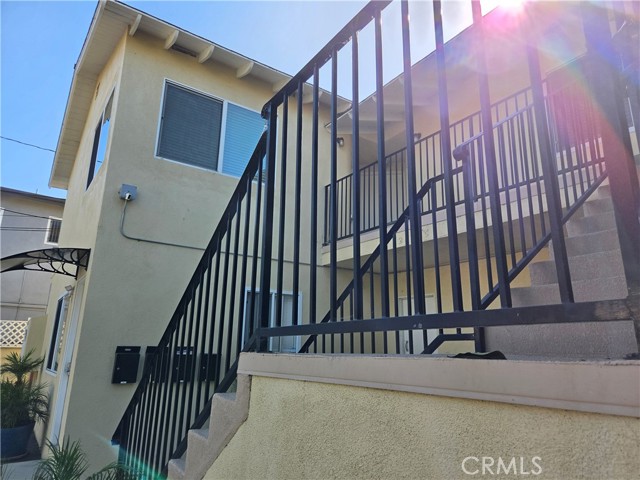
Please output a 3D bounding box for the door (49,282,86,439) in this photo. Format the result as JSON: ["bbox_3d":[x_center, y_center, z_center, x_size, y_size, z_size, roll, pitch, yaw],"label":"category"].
[{"bbox_3d":[-3.201,1.533,5.436,0.060,2.030,0.840,11,-17,-35],"label":"door"}]

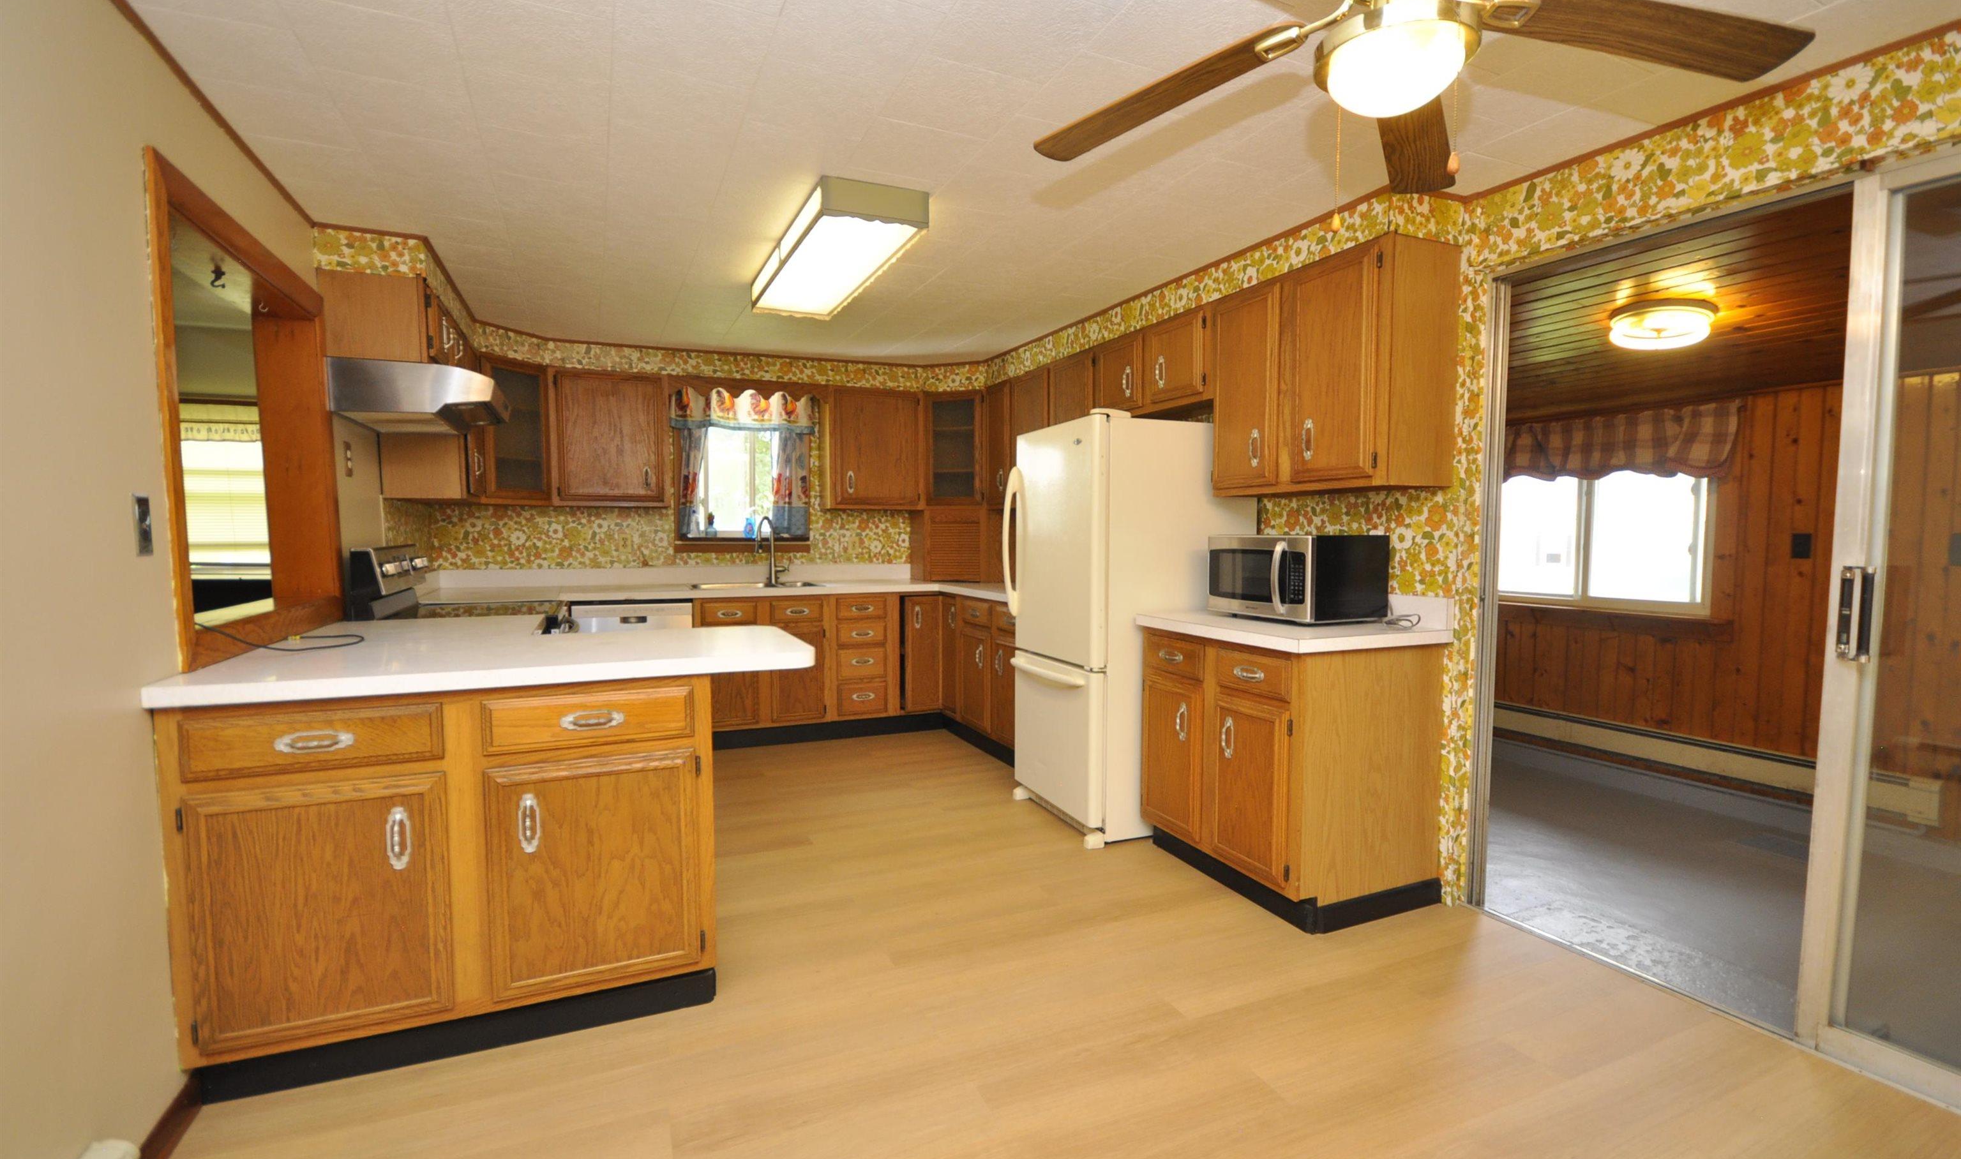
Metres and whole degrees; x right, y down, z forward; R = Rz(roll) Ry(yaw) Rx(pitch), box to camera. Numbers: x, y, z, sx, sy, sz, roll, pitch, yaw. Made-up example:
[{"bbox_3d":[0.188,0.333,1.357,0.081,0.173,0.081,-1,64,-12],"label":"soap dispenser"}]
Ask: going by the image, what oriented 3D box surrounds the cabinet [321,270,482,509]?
[{"bbox_3d":[-2.302,-0.703,3.317,0.297,0.747,1.176,-2,4,-25],"label":"cabinet"}]

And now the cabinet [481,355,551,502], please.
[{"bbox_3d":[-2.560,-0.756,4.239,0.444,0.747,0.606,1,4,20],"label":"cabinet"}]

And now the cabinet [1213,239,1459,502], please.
[{"bbox_3d":[1.222,-0.693,2.931,0.310,0.765,0.810,-1,3,-25],"label":"cabinet"}]

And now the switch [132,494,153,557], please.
[{"bbox_3d":[-1.666,-0.108,1.636,0.012,0.121,0.077,-2,4,-25],"label":"switch"}]

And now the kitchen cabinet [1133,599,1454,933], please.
[{"bbox_3d":[1.063,0.563,2.929,0.645,1.010,0.820,-1,3,-25],"label":"kitchen cabinet"}]

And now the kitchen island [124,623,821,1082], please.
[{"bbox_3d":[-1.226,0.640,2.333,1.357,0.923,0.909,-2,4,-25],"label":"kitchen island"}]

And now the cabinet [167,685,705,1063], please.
[{"bbox_3d":[-1.307,0.620,2.169,1.075,0.781,0.591,-2,4,-25],"label":"cabinet"}]

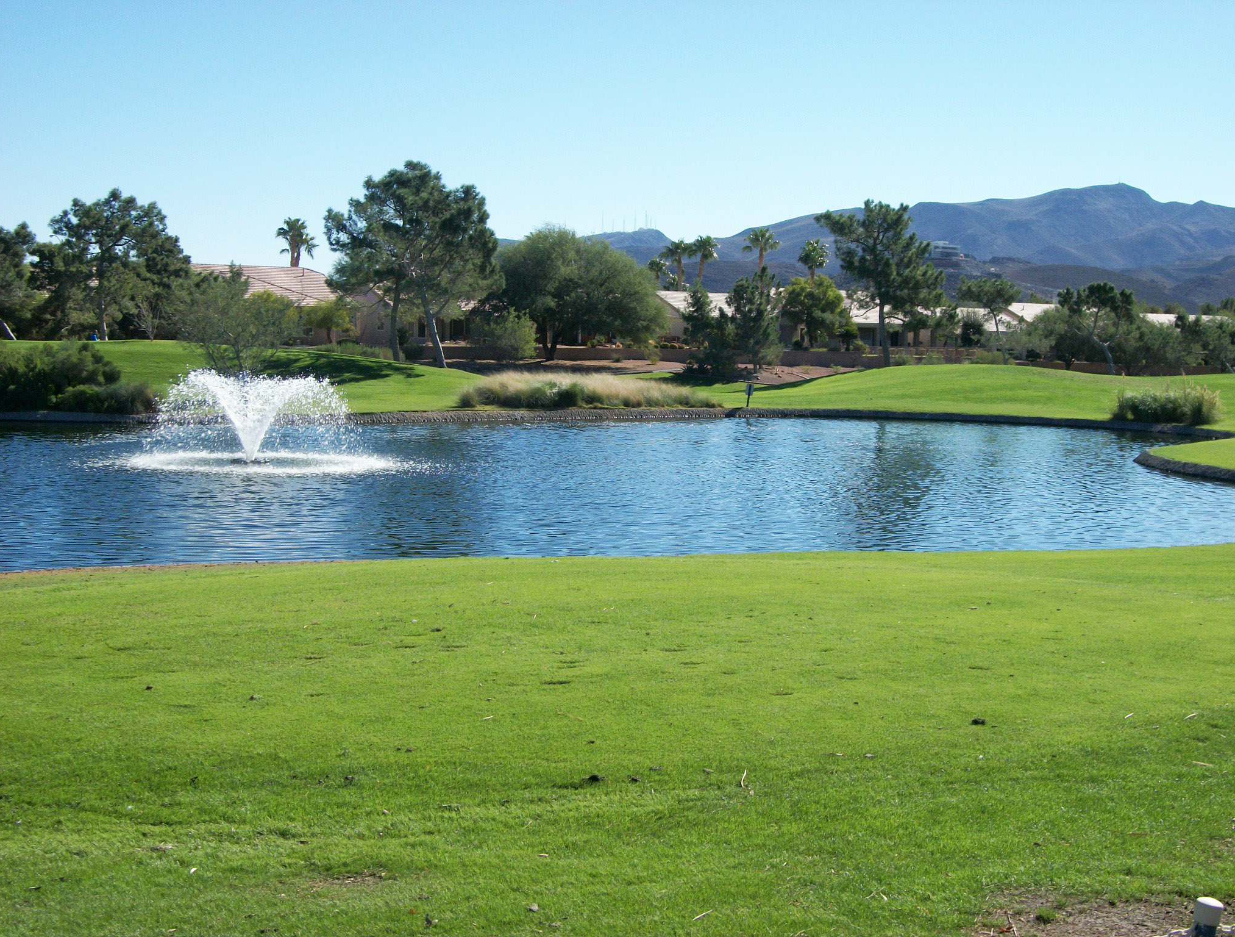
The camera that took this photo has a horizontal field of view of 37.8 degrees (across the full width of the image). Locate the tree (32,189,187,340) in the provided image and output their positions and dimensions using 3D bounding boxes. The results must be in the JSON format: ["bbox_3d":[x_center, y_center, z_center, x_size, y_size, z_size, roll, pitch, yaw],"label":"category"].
[{"bbox_3d":[-31.842,-12.774,113.000,9.720,9.470,9.230,0,4,0],"label":"tree"}]

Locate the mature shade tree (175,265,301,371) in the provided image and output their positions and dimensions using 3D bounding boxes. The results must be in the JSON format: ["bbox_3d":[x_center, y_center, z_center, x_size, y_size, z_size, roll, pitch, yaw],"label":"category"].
[{"bbox_3d":[-17.740,-6.700,84.230,5.900,5.840,5.600,-1,5,-12],"label":"mature shade tree"}]

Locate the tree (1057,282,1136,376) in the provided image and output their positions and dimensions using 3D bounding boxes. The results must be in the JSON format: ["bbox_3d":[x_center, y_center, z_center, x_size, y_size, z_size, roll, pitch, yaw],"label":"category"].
[{"bbox_3d":[29.212,-8.538,110.000,4.820,5.710,4.580,0,4,0],"label":"tree"}]

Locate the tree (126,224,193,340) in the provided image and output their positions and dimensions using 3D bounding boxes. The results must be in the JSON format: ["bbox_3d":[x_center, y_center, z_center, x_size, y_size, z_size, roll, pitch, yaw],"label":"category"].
[{"bbox_3d":[-30.250,-12.261,119.000,4.440,7.590,4.220,0,4,0],"label":"tree"}]

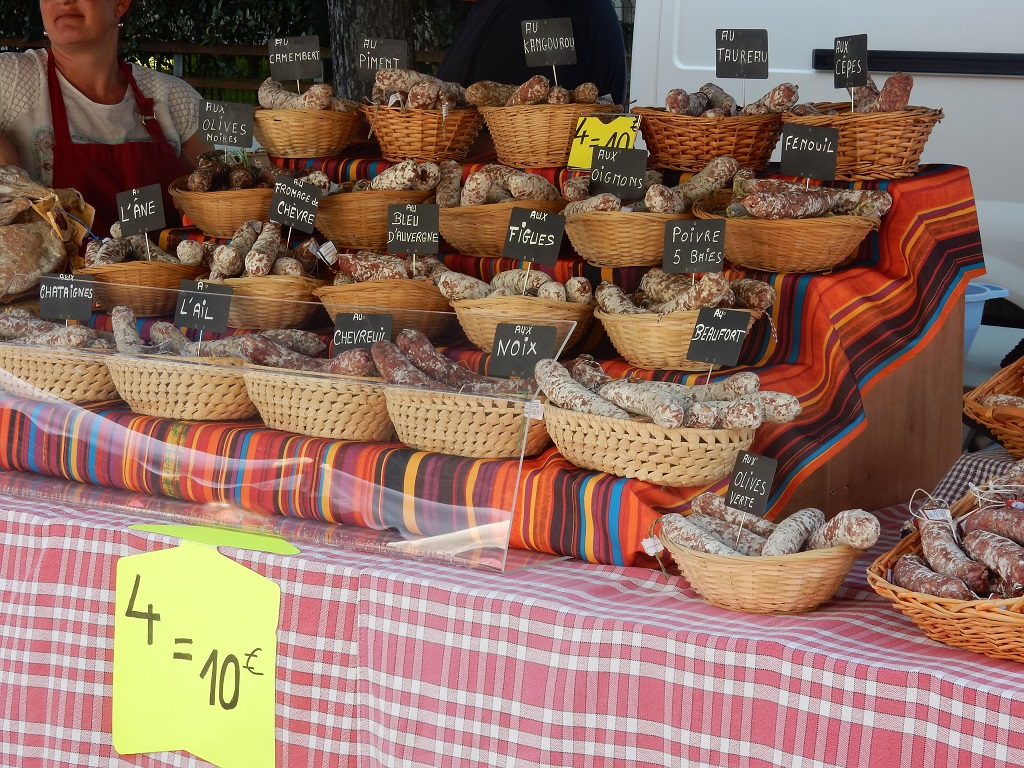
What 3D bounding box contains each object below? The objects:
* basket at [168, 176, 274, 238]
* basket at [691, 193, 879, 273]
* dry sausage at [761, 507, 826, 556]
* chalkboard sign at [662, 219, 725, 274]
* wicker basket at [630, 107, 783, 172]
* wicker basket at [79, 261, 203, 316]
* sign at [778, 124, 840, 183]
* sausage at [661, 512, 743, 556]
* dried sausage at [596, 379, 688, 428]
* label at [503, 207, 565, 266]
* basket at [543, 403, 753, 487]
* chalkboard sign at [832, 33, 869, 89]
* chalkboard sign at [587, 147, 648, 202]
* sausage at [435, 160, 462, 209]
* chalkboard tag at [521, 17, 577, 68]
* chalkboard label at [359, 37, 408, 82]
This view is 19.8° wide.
[{"bbox_3d":[-0.457,-0.281,4.790,0.250,0.082,0.170,6,10,42],"label":"basket"},{"bbox_3d":[0.398,-0.220,4.269,0.292,0.102,0.210,4,8,35],"label":"basket"},{"bbox_3d":[0.337,0.180,3.530,0.040,0.040,0.145,4,24,30],"label":"dry sausage"},{"bbox_3d":[0.236,-0.179,3.794,0.084,0.070,0.004,5,5,14],"label":"chalkboard sign"},{"bbox_3d":[0.303,-0.381,4.566,0.258,0.097,0.194,5,8,40],"label":"wicker basket"},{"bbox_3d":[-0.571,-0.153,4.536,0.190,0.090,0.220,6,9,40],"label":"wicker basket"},{"bbox_3d":[0.399,-0.312,3.926,0.084,0.070,0.004,6,6,24],"label":"sign"},{"bbox_3d":[0.254,0.208,3.772,0.160,0.034,0.034,27,22,35],"label":"sausage"},{"bbox_3d":[0.165,0.025,3.710,0.040,0.040,0.150,-7,19,-45],"label":"dried sausage"},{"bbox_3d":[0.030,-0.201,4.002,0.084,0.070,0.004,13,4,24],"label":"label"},{"bbox_3d":[0.176,0.080,3.750,0.300,0.078,0.210,6,10,42],"label":"basket"},{"bbox_3d":[0.473,-0.451,4.096,0.003,0.070,0.081,-5,8,-33],"label":"chalkboard sign"},{"bbox_3d":[0.148,-0.295,4.099,0.084,0.070,0.004,9,5,17],"label":"chalkboard sign"},{"bbox_3d":[-0.096,-0.279,4.363,0.035,0.125,0.035,-18,-34,41],"label":"sausage"},{"bbox_3d":[0.056,-0.513,4.393,0.084,0.070,0.004,-4,8,25],"label":"chalkboard tag"},{"bbox_3d":[-0.206,-0.525,4.737,0.081,0.070,0.003,1,7,12],"label":"chalkboard label"}]

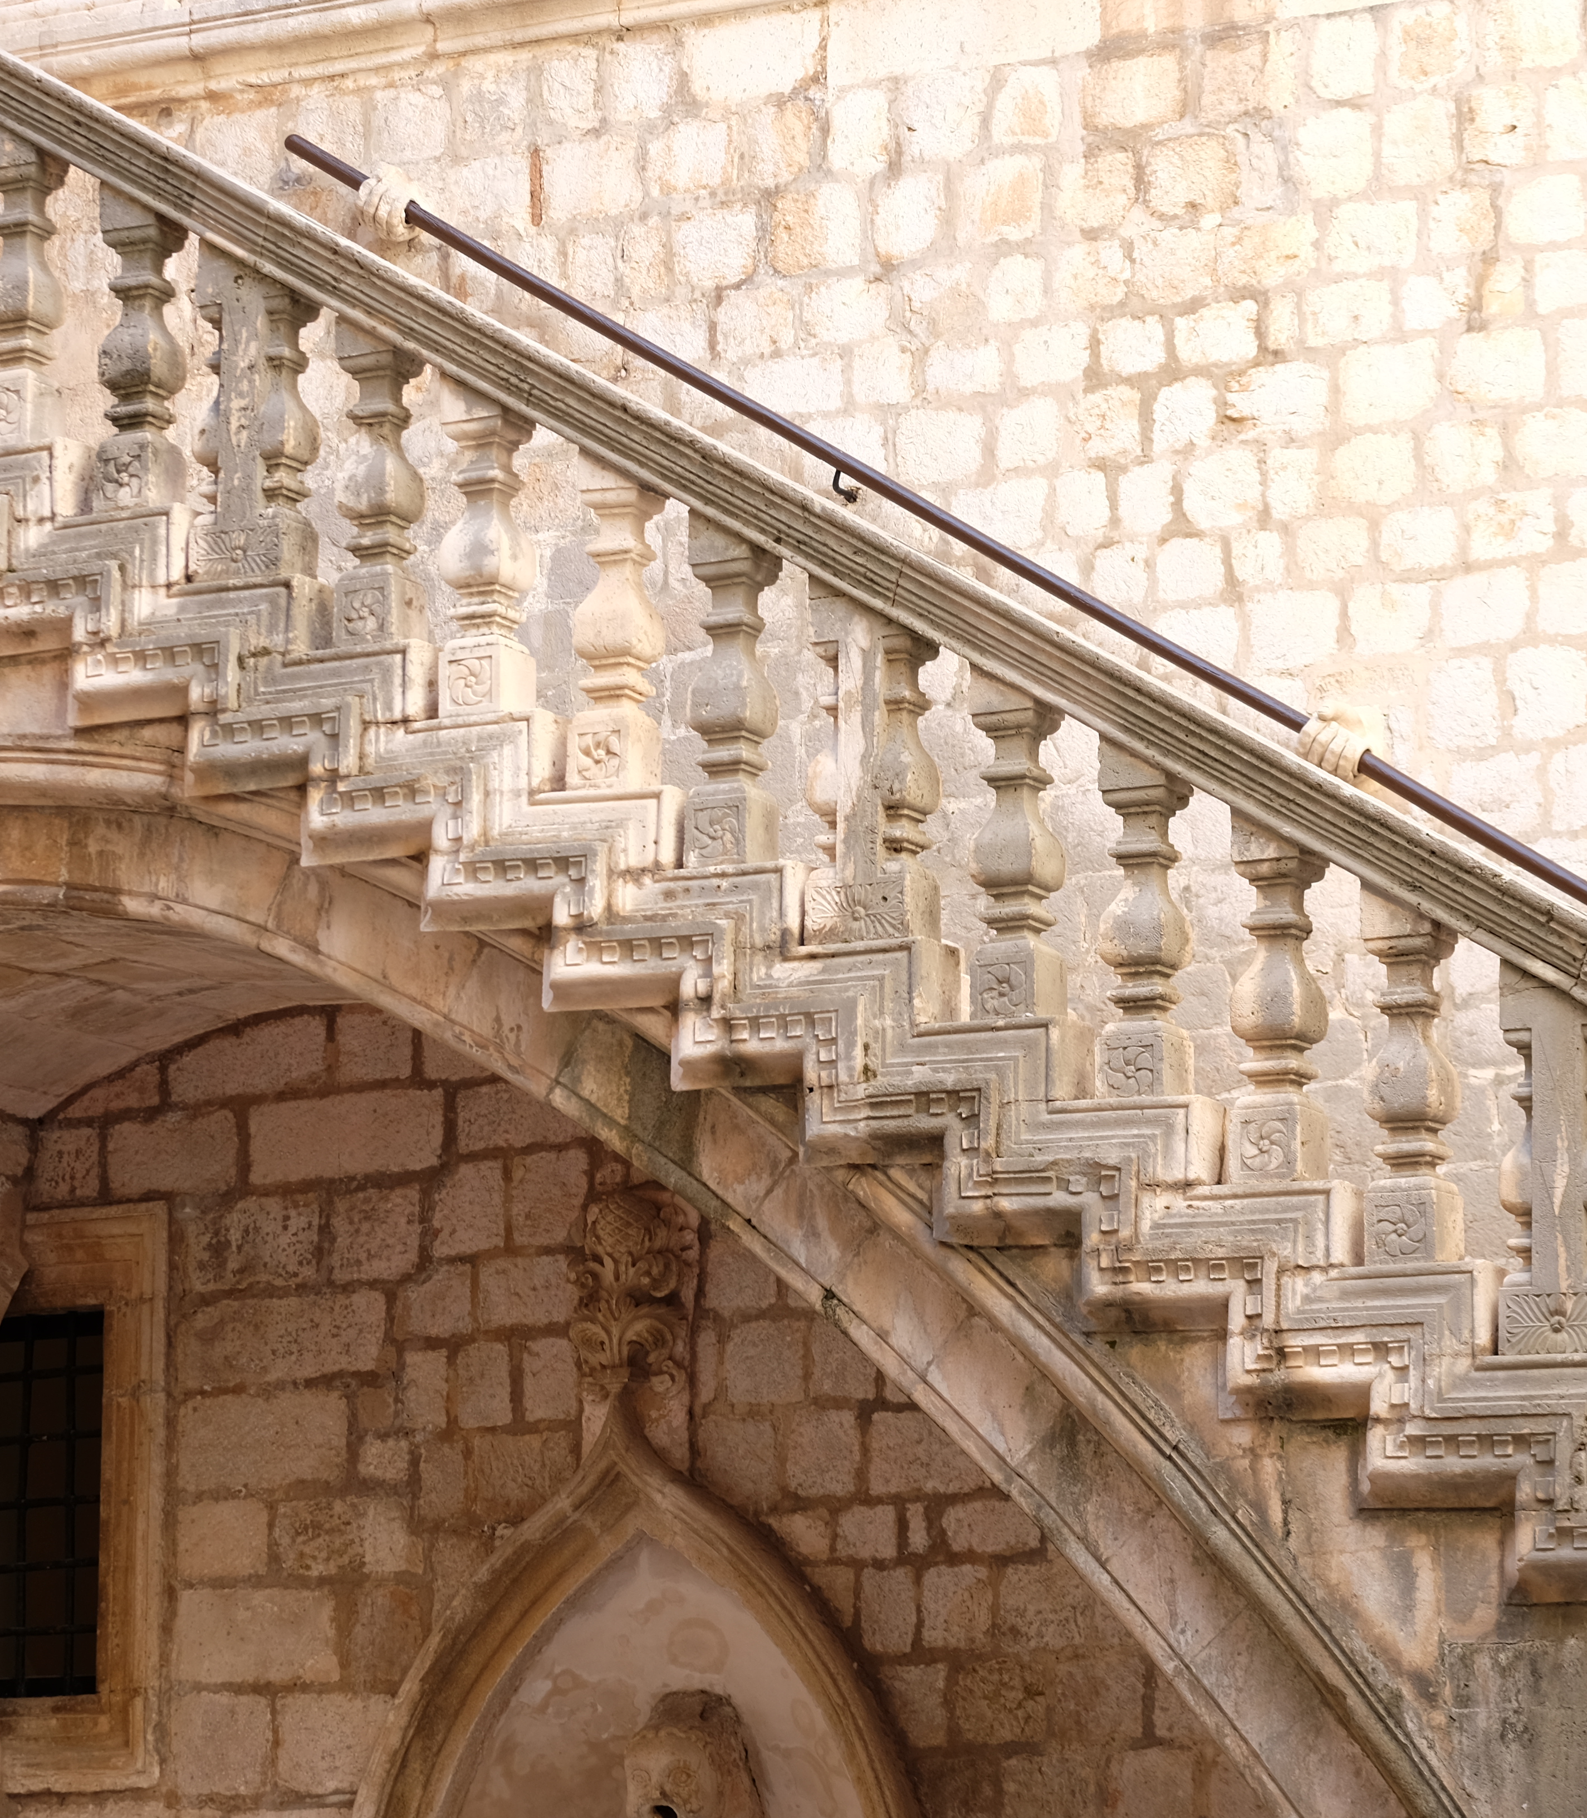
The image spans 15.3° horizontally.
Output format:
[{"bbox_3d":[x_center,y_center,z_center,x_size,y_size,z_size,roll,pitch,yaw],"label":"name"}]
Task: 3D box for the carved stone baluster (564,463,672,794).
[{"bbox_3d":[-0.360,-0.582,12.063,0.146,0.710,0.143,-5,-10,29],"label":"carved stone baluster"}]

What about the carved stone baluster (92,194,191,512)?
[{"bbox_3d":[-1.449,-1.234,13.189,0.157,0.731,0.157,-4,-10,26],"label":"carved stone baluster"}]

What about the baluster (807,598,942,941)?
[{"bbox_3d":[0.158,-0.296,12.233,0.235,0.757,0.155,-4,-10,26],"label":"baluster"}]

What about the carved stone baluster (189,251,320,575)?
[{"bbox_3d":[-1.181,-1.081,13.028,0.235,0.756,0.155,-4,-10,26],"label":"carved stone baluster"}]

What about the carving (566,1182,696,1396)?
[{"bbox_3d":[-0.373,0.898,13.794,0.270,0.488,0.180,-4,-10,26],"label":"carving"}]

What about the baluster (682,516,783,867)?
[{"bbox_3d":[-0.127,-0.454,12.403,0.157,0.750,0.157,-4,-10,26],"label":"baluster"}]

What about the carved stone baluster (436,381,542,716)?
[{"bbox_3d":[-0.655,-0.760,12.721,0.157,0.739,0.157,-4,-10,26],"label":"carved stone baluster"}]

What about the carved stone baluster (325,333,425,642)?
[{"bbox_3d":[-0.857,-0.883,12.394,0.146,0.710,0.143,-5,-10,29],"label":"carved stone baluster"}]

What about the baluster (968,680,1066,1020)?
[{"bbox_3d":[0.440,-0.124,11.534,0.146,0.710,0.143,-5,-10,29],"label":"baluster"}]

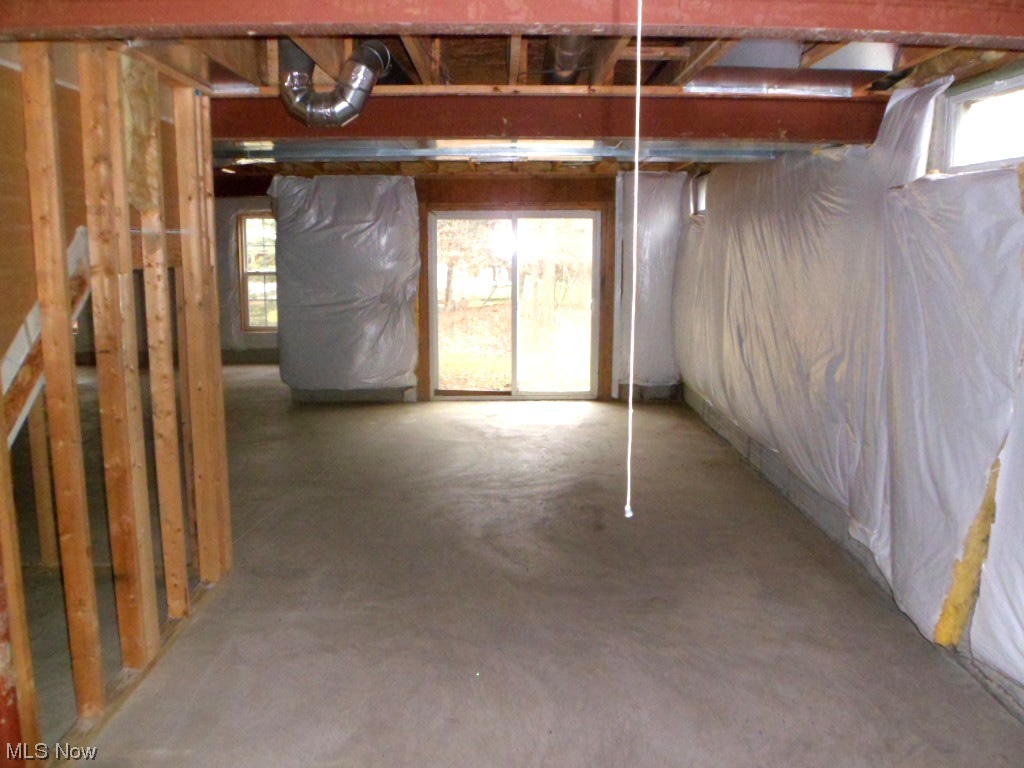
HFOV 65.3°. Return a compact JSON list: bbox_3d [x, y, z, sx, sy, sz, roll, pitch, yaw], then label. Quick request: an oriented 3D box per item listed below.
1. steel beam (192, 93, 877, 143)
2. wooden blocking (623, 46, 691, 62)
[{"bbox_3d":[0.173,-1.236,3.723,3.280,0.195,0.110,0,10,0],"label":"steel beam"},{"bbox_3d":[0.634,-1.474,3.568,0.360,0.042,0.090,0,10,0],"label":"wooden blocking"}]

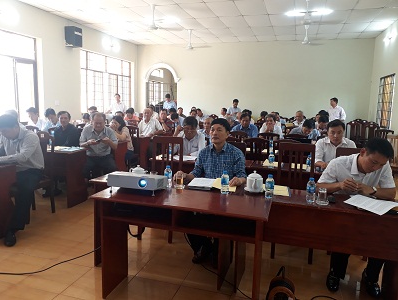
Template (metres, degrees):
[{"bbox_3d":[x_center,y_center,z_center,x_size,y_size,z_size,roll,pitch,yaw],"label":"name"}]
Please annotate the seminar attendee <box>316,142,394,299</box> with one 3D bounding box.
[{"bbox_3d":[1.262,0.492,2.566,0.580,1.190,0.760,4,9,17],"label":"seminar attendee"}]

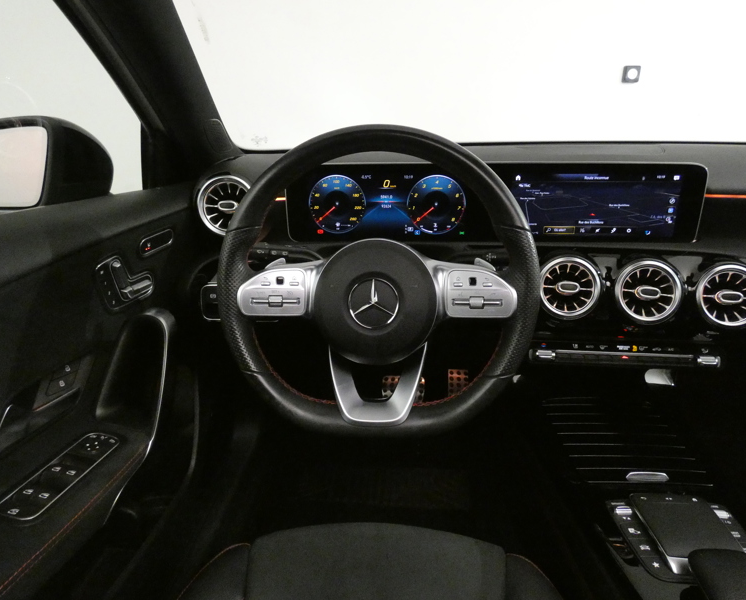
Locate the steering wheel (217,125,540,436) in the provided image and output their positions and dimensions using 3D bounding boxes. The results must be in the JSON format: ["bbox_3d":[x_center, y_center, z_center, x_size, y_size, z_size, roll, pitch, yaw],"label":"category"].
[{"bbox_3d":[0.006,-0.022,0.555,0.372,0.361,0.080,0,1,0],"label":"steering wheel"}]

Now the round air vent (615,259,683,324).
[{"bbox_3d":[0.366,-0.015,0.627,0.090,0.090,0.035,1,13,3],"label":"round air vent"}]

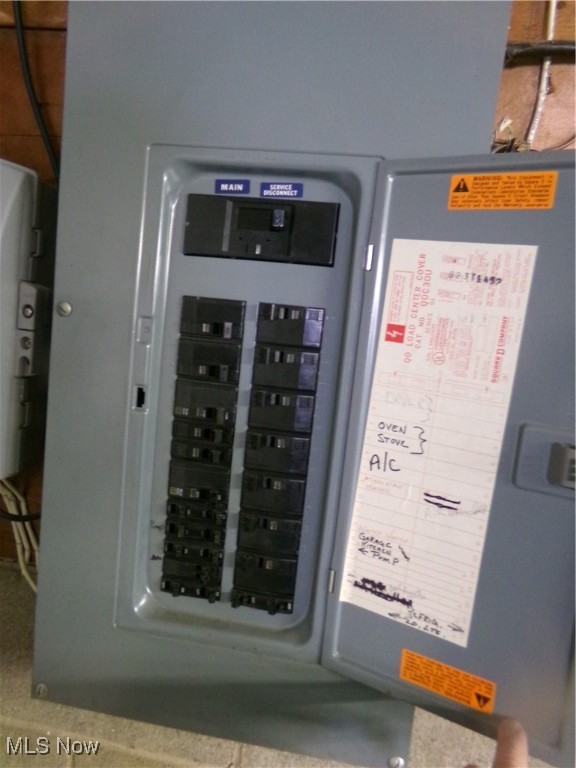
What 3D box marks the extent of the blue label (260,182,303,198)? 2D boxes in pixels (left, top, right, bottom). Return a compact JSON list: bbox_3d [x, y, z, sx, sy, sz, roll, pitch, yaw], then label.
[{"bbox_3d":[-0.005,-0.170,0.469,0.037,0.012,0.002,7,6,7],"label":"blue label"}]

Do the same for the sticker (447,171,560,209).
[{"bbox_3d":[0.158,-0.143,0.395,0.073,0.026,0.002,9,7,27],"label":"sticker"}]

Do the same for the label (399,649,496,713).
[{"bbox_3d":[0.129,0.241,0.432,0.073,0.026,0.002,8,7,27],"label":"label"}]

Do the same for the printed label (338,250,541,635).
[{"bbox_3d":[0.114,0.046,0.429,0.108,0.314,0.002,11,8,27],"label":"printed label"}]

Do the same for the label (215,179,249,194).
[{"bbox_3d":[-0.049,-0.175,0.474,0.031,0.012,0.002,7,6,7],"label":"label"}]

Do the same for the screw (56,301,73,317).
[{"bbox_3d":[-0.206,-0.069,0.490,0.013,0.013,0.005,7,6,7],"label":"screw"}]

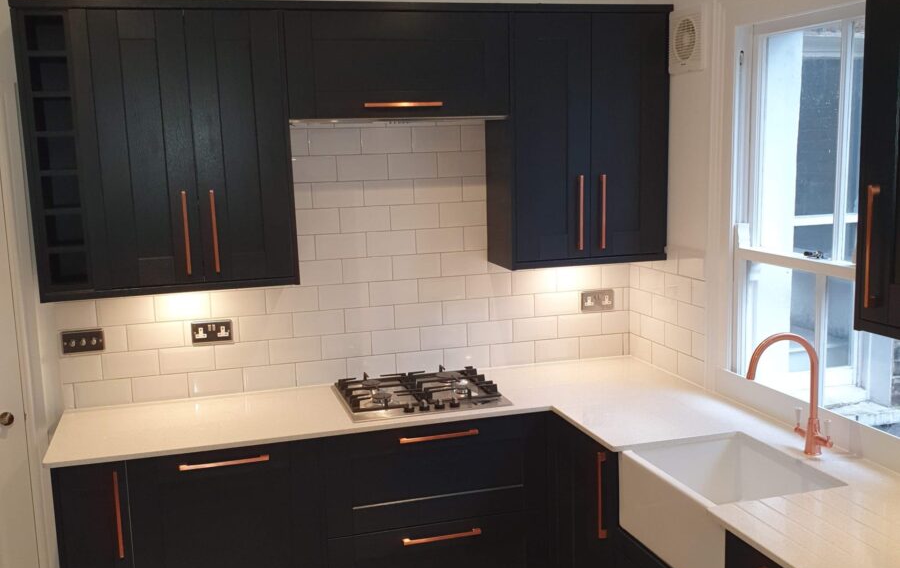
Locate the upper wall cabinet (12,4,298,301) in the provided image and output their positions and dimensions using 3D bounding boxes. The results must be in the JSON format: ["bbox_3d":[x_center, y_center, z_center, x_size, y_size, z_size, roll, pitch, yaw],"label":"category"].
[{"bbox_3d":[-0.994,-0.458,3.142,0.850,0.952,0.330,-4,8,-16],"label":"upper wall cabinet"}]

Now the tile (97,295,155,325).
[{"bbox_3d":[-1.194,0.104,3.333,0.200,0.100,0.010,-4,8,-16],"label":"tile"}]

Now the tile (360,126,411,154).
[{"bbox_3d":[-0.243,-0.553,3.503,0.198,0.098,0.010,-4,8,-16],"label":"tile"}]

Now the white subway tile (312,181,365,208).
[{"bbox_3d":[-0.433,-0.348,3.495,0.200,0.099,0.008,-4,9,-16],"label":"white subway tile"}]

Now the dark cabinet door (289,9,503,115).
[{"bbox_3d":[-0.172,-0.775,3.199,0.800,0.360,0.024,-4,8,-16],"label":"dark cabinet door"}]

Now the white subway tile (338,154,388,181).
[{"bbox_3d":[-0.338,-0.453,3.507,0.200,0.099,0.008,-4,9,-16],"label":"white subway tile"}]

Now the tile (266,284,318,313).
[{"bbox_3d":[-0.614,0.062,3.501,0.200,0.098,0.009,-4,8,-16],"label":"tile"}]

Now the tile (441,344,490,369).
[{"bbox_3d":[0.073,0.310,3.736,0.200,0.098,0.009,-4,8,-16],"label":"tile"}]

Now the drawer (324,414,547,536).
[{"bbox_3d":[-0.090,0.638,3.303,0.795,0.353,0.450,-4,8,-16],"label":"drawer"}]

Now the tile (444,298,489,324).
[{"bbox_3d":[0.067,0.113,3.708,0.200,0.098,0.009,-4,8,-16],"label":"tile"}]

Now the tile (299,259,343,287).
[{"bbox_3d":[-0.520,-0.043,3.515,0.200,0.100,0.010,-4,8,-16],"label":"tile"}]

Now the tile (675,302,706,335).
[{"bbox_3d":[0.920,0.126,3.409,0.010,0.100,0.200,-4,8,-16],"label":"tile"}]

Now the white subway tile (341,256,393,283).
[{"bbox_3d":[-0.327,-0.057,3.570,0.200,0.100,0.010,-4,8,-16],"label":"white subway tile"}]

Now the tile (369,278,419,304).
[{"bbox_3d":[-0.225,0.035,3.584,0.198,0.098,0.010,-4,8,-16],"label":"tile"}]

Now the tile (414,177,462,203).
[{"bbox_3d":[-0.045,-0.374,3.612,0.200,0.100,0.010,-4,8,-16],"label":"tile"}]

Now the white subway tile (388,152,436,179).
[{"bbox_3d":[-0.144,-0.467,3.563,0.200,0.099,0.008,-4,9,-16],"label":"white subway tile"}]

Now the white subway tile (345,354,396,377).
[{"bbox_3d":[-0.314,0.338,3.624,0.200,0.100,0.010,-4,8,-16],"label":"white subway tile"}]

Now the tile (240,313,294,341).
[{"bbox_3d":[-0.707,0.168,3.486,0.200,0.100,0.010,-4,8,-16],"label":"tile"}]

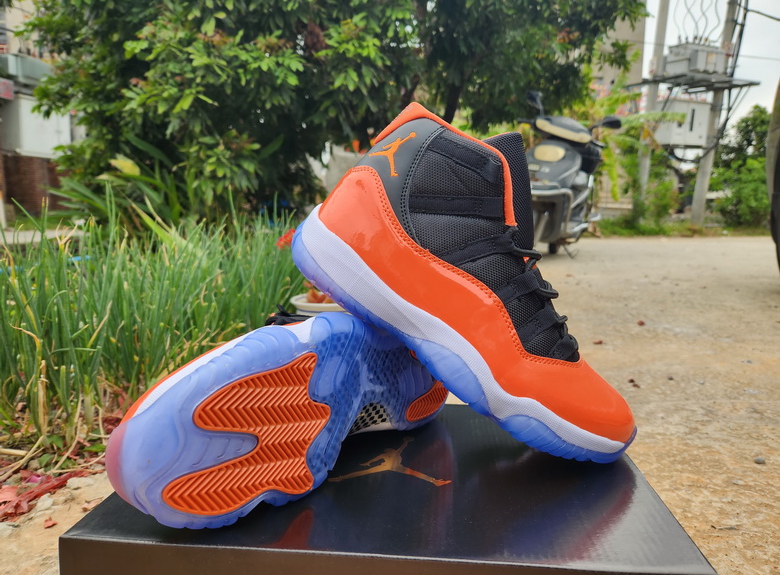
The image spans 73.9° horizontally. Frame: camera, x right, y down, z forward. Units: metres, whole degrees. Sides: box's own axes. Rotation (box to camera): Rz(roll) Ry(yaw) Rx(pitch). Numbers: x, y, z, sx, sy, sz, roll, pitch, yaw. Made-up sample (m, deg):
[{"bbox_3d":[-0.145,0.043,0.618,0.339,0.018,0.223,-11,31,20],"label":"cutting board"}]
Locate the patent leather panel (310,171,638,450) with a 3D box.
[{"bbox_3d":[0.070,0.009,0.407,0.293,0.081,0.104,33,11,3],"label":"patent leather panel"}]

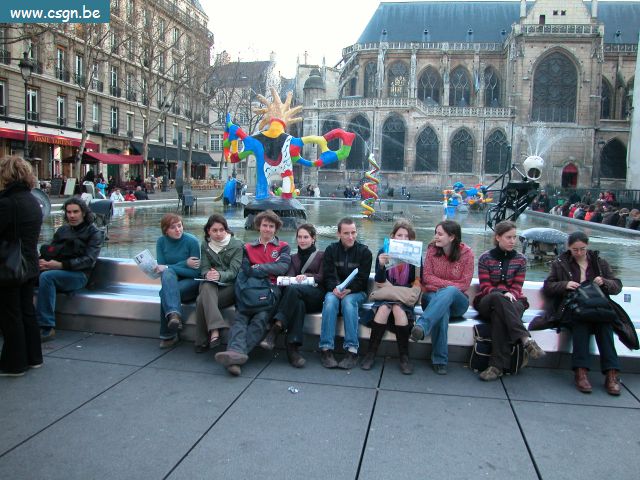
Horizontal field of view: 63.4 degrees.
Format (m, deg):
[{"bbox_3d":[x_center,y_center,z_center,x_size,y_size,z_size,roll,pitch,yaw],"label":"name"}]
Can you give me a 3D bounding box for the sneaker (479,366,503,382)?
[{"bbox_3d":[1.396,1.061,4.163,0.270,0.115,0.105,-3,7,-31],"label":"sneaker"}]

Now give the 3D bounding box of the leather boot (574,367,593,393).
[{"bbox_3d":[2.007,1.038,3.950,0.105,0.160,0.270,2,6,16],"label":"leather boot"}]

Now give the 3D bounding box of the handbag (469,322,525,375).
[{"bbox_3d":[1.471,0.889,4.290,0.420,0.380,0.170,2,6,12],"label":"handbag"}]

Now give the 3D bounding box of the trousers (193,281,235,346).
[{"bbox_3d":[-1.010,0.658,4.980,0.390,0.600,0.570,1,6,0],"label":"trousers"}]

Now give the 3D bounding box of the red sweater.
[{"bbox_3d":[1.084,0.249,4.371,0.460,0.450,0.380,2,6,14],"label":"red sweater"}]

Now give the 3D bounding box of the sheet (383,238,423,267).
[{"bbox_3d":[0.704,0.107,4.420,0.320,0.220,0.050,5,2,8],"label":"sheet"}]

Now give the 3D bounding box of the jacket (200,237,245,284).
[{"bbox_3d":[-0.967,0.237,5.080,0.450,0.520,0.370,1,6,0],"label":"jacket"}]

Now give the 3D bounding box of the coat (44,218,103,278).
[{"bbox_3d":[-2.562,0.083,5.380,0.540,0.570,0.450,7,8,43],"label":"coat"}]

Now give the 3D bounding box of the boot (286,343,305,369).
[{"bbox_3d":[-0.189,0.949,4.484,0.110,0.230,0.270,0,6,-10],"label":"boot"}]

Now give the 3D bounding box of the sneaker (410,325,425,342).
[{"bbox_3d":[0.767,0.736,4.070,0.100,0.110,0.260,23,-12,11],"label":"sneaker"}]

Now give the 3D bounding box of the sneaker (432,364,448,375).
[{"bbox_3d":[0.999,1.043,4.381,0.100,0.110,0.260,1,6,-1],"label":"sneaker"}]

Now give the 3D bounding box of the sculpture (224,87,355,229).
[{"bbox_3d":[-0.777,-2.122,13.400,3.300,3.550,1.700,0,6,-3],"label":"sculpture"}]

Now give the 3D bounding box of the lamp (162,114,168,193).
[{"bbox_3d":[-9.222,-5.659,31.000,0.550,5.500,0.550,2,6,11],"label":"lamp"}]

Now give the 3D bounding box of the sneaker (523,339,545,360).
[{"bbox_3d":[1.743,0.884,4.200,0.100,0.120,0.260,-2,17,-26],"label":"sneaker"}]

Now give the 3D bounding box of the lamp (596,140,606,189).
[{"bbox_3d":[23.257,-5.773,43.000,0.600,5.400,0.600,2,6,11],"label":"lamp"}]

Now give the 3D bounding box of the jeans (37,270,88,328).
[{"bbox_3d":[-2.626,0.611,5.270,0.580,0.570,0.420,-3,7,-37],"label":"jeans"}]

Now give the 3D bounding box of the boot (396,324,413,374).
[{"bbox_3d":[0.708,0.894,4.369,0.130,0.385,0.280,1,6,2],"label":"boot"}]

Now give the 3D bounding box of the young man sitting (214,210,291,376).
[{"bbox_3d":[-0.551,0.402,4.566,0.520,1.280,1.020,2,6,14],"label":"young man sitting"}]

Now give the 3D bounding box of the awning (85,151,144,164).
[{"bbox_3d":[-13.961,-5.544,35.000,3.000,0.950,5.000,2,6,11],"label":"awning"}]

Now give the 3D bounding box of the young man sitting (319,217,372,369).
[{"bbox_3d":[0.230,0.415,4.660,0.490,1.230,0.730,1,6,6],"label":"young man sitting"}]

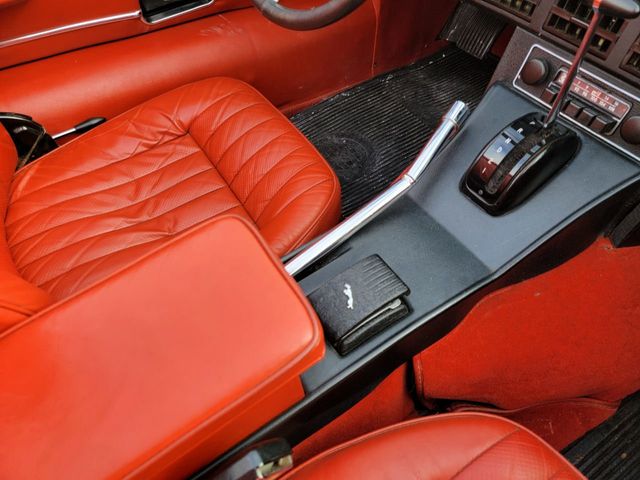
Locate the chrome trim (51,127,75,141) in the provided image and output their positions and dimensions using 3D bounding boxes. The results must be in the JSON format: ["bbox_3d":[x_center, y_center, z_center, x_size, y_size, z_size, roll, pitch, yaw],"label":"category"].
[{"bbox_3d":[-0.472,-0.195,0.818,0.045,0.008,0.008,-27,55,-20],"label":"chrome trim"}]

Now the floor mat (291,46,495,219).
[{"bbox_3d":[0.248,-0.268,1.061,0.700,0.040,0.440,-27,55,-20],"label":"floor mat"}]

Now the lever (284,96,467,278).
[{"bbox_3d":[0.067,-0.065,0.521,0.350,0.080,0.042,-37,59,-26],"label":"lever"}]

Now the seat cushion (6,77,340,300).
[{"bbox_3d":[-0.239,-0.046,0.747,0.500,0.140,0.480,-27,55,-20],"label":"seat cushion"}]

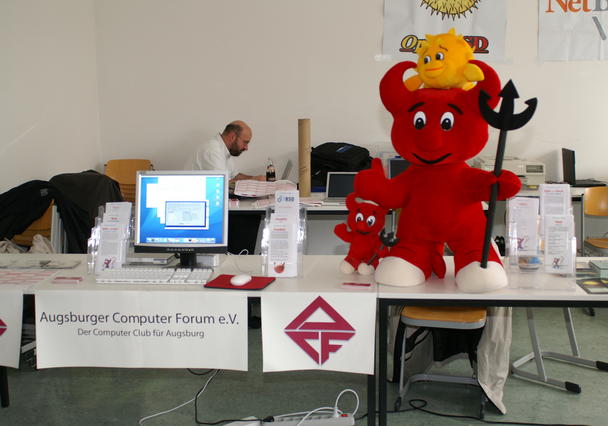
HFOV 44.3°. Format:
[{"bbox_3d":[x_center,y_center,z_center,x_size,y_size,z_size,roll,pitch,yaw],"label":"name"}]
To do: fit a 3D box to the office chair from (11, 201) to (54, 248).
[{"bbox_3d":[-1.738,0.271,4.468,0.430,0.850,0.500,0,7,5],"label":"office chair"}]

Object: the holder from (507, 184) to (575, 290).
[{"bbox_3d":[0.891,0.091,2.845,0.245,0.370,0.160,0,8,6],"label":"holder"}]

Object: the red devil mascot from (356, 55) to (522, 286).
[{"bbox_3d":[0.543,-0.157,2.929,0.620,0.845,0.420,2,9,16],"label":"red devil mascot"}]

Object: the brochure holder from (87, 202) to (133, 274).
[{"bbox_3d":[-0.834,0.104,3.208,0.158,0.285,0.150,0,8,5],"label":"brochure holder"}]

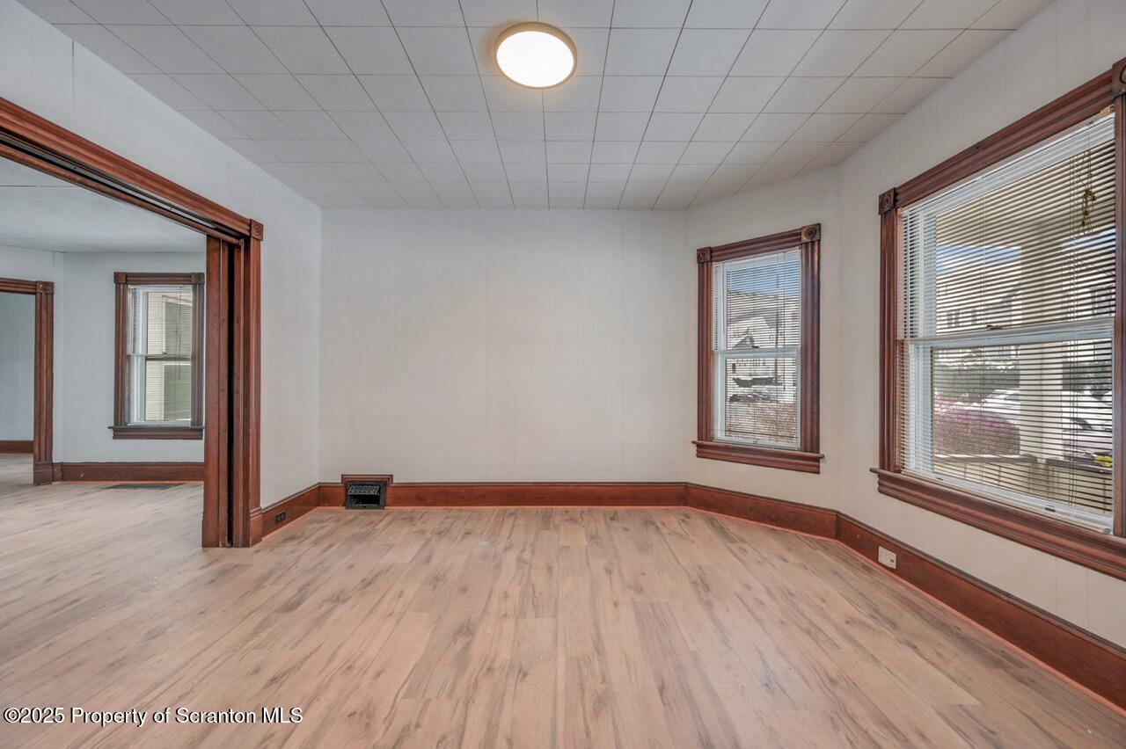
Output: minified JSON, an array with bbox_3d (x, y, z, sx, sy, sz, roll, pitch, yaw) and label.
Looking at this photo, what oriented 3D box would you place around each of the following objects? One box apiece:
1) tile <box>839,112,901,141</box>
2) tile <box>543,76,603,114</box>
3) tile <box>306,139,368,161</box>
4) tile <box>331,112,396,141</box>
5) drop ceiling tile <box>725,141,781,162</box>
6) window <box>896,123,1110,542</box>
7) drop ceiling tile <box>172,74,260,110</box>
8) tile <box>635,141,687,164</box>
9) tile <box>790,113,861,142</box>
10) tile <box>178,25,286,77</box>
[{"bbox_3d":[1.832,-1.477,2.618,0.223,0.015,0.303,0,0,0],"label":"tile"},{"bbox_3d":[0.046,-1.491,2.323,0.305,0.016,0.305,0,0,-1],"label":"tile"},{"bbox_3d":[-1.486,-1.482,2.896,0.305,0.016,0.305,0,1,-1],"label":"tile"},{"bbox_3d":[-1.175,-1.477,2.591,0.305,0.018,0.302,0,0,-1],"label":"tile"},{"bbox_3d":[1.261,-1.479,2.915,0.305,0.015,0.303,0,0,0],"label":"drop ceiling tile"},{"bbox_3d":[1.976,-0.196,2.035,0.120,1.525,1.030,0,0,0],"label":"window"},{"bbox_3d":[-1.802,-1.490,2.306,0.305,0.016,0.305,0,0,-1],"label":"drop ceiling tile"},{"bbox_3d":[0.651,-1.480,2.908,0.305,0.020,0.305,0,0,-1],"label":"tile"},{"bbox_3d":[1.569,-1.477,2.616,0.305,0.015,0.303,0,0,0],"label":"tile"},{"bbox_3d":[-1.474,-1.474,1.984,0.305,0.020,0.305,0,0,-1],"label":"tile"}]

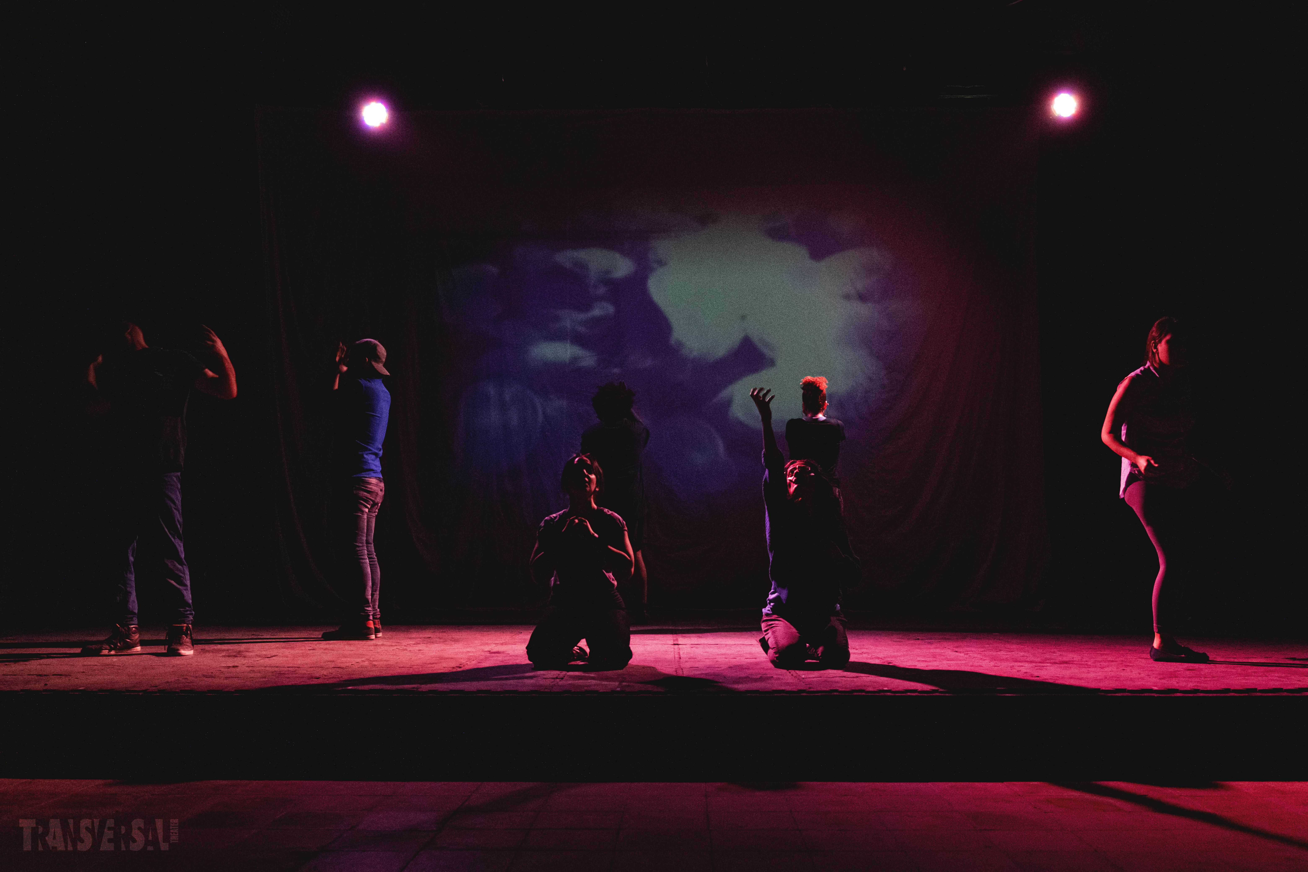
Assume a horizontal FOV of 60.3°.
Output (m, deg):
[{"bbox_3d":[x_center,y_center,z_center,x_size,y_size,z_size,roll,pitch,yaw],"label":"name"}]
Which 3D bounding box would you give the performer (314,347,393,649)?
[{"bbox_3d":[-1.797,0.314,6.700,0.420,1.805,0.460,-2,-6,21],"label":"performer"}]

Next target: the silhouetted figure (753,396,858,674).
[{"bbox_3d":[0.721,0.429,5.384,0.500,1.328,0.620,0,-5,5],"label":"silhouetted figure"}]

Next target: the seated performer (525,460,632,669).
[{"bbox_3d":[-0.348,0.589,5.368,0.490,1.006,0.620,0,-5,0],"label":"seated performer"}]

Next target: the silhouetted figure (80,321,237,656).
[{"bbox_3d":[-2.595,0.262,5.902,0.770,1.758,0.420,-2,-6,20],"label":"silhouetted figure"}]

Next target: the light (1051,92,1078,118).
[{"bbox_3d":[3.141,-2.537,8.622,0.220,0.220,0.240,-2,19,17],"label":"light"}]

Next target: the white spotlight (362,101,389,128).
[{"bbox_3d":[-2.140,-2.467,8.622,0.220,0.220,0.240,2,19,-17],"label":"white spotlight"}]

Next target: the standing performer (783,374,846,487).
[{"bbox_3d":[1.099,0.445,7.692,0.440,1.730,0.360,0,-5,3],"label":"standing performer"}]

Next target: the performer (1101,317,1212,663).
[{"bbox_3d":[2.458,0.256,5.500,0.500,1.694,0.400,5,-7,-43],"label":"performer"}]

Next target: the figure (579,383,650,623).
[{"bbox_3d":[-0.283,0.471,8.091,0.500,1.752,0.400,0,-5,3],"label":"figure"}]

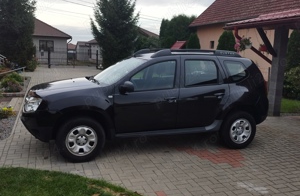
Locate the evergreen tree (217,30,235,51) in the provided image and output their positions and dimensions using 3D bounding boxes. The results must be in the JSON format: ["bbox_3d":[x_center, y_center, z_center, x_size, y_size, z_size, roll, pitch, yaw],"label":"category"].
[{"bbox_3d":[4.002,-2.107,15.717,1.020,3.061,1.020,2,8,0],"label":"evergreen tree"}]

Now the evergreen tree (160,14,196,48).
[{"bbox_3d":[2.204,-4.425,24.361,3.200,5.077,2.800,2,8,0],"label":"evergreen tree"}]

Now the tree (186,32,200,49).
[{"bbox_3d":[2.586,-2.447,17.718,0.950,3.074,0.950,2,8,0],"label":"tree"}]

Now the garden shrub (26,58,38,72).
[{"bbox_3d":[-8.353,-2.317,20.570,0.900,0.983,0.900,2,8,0],"label":"garden shrub"}]

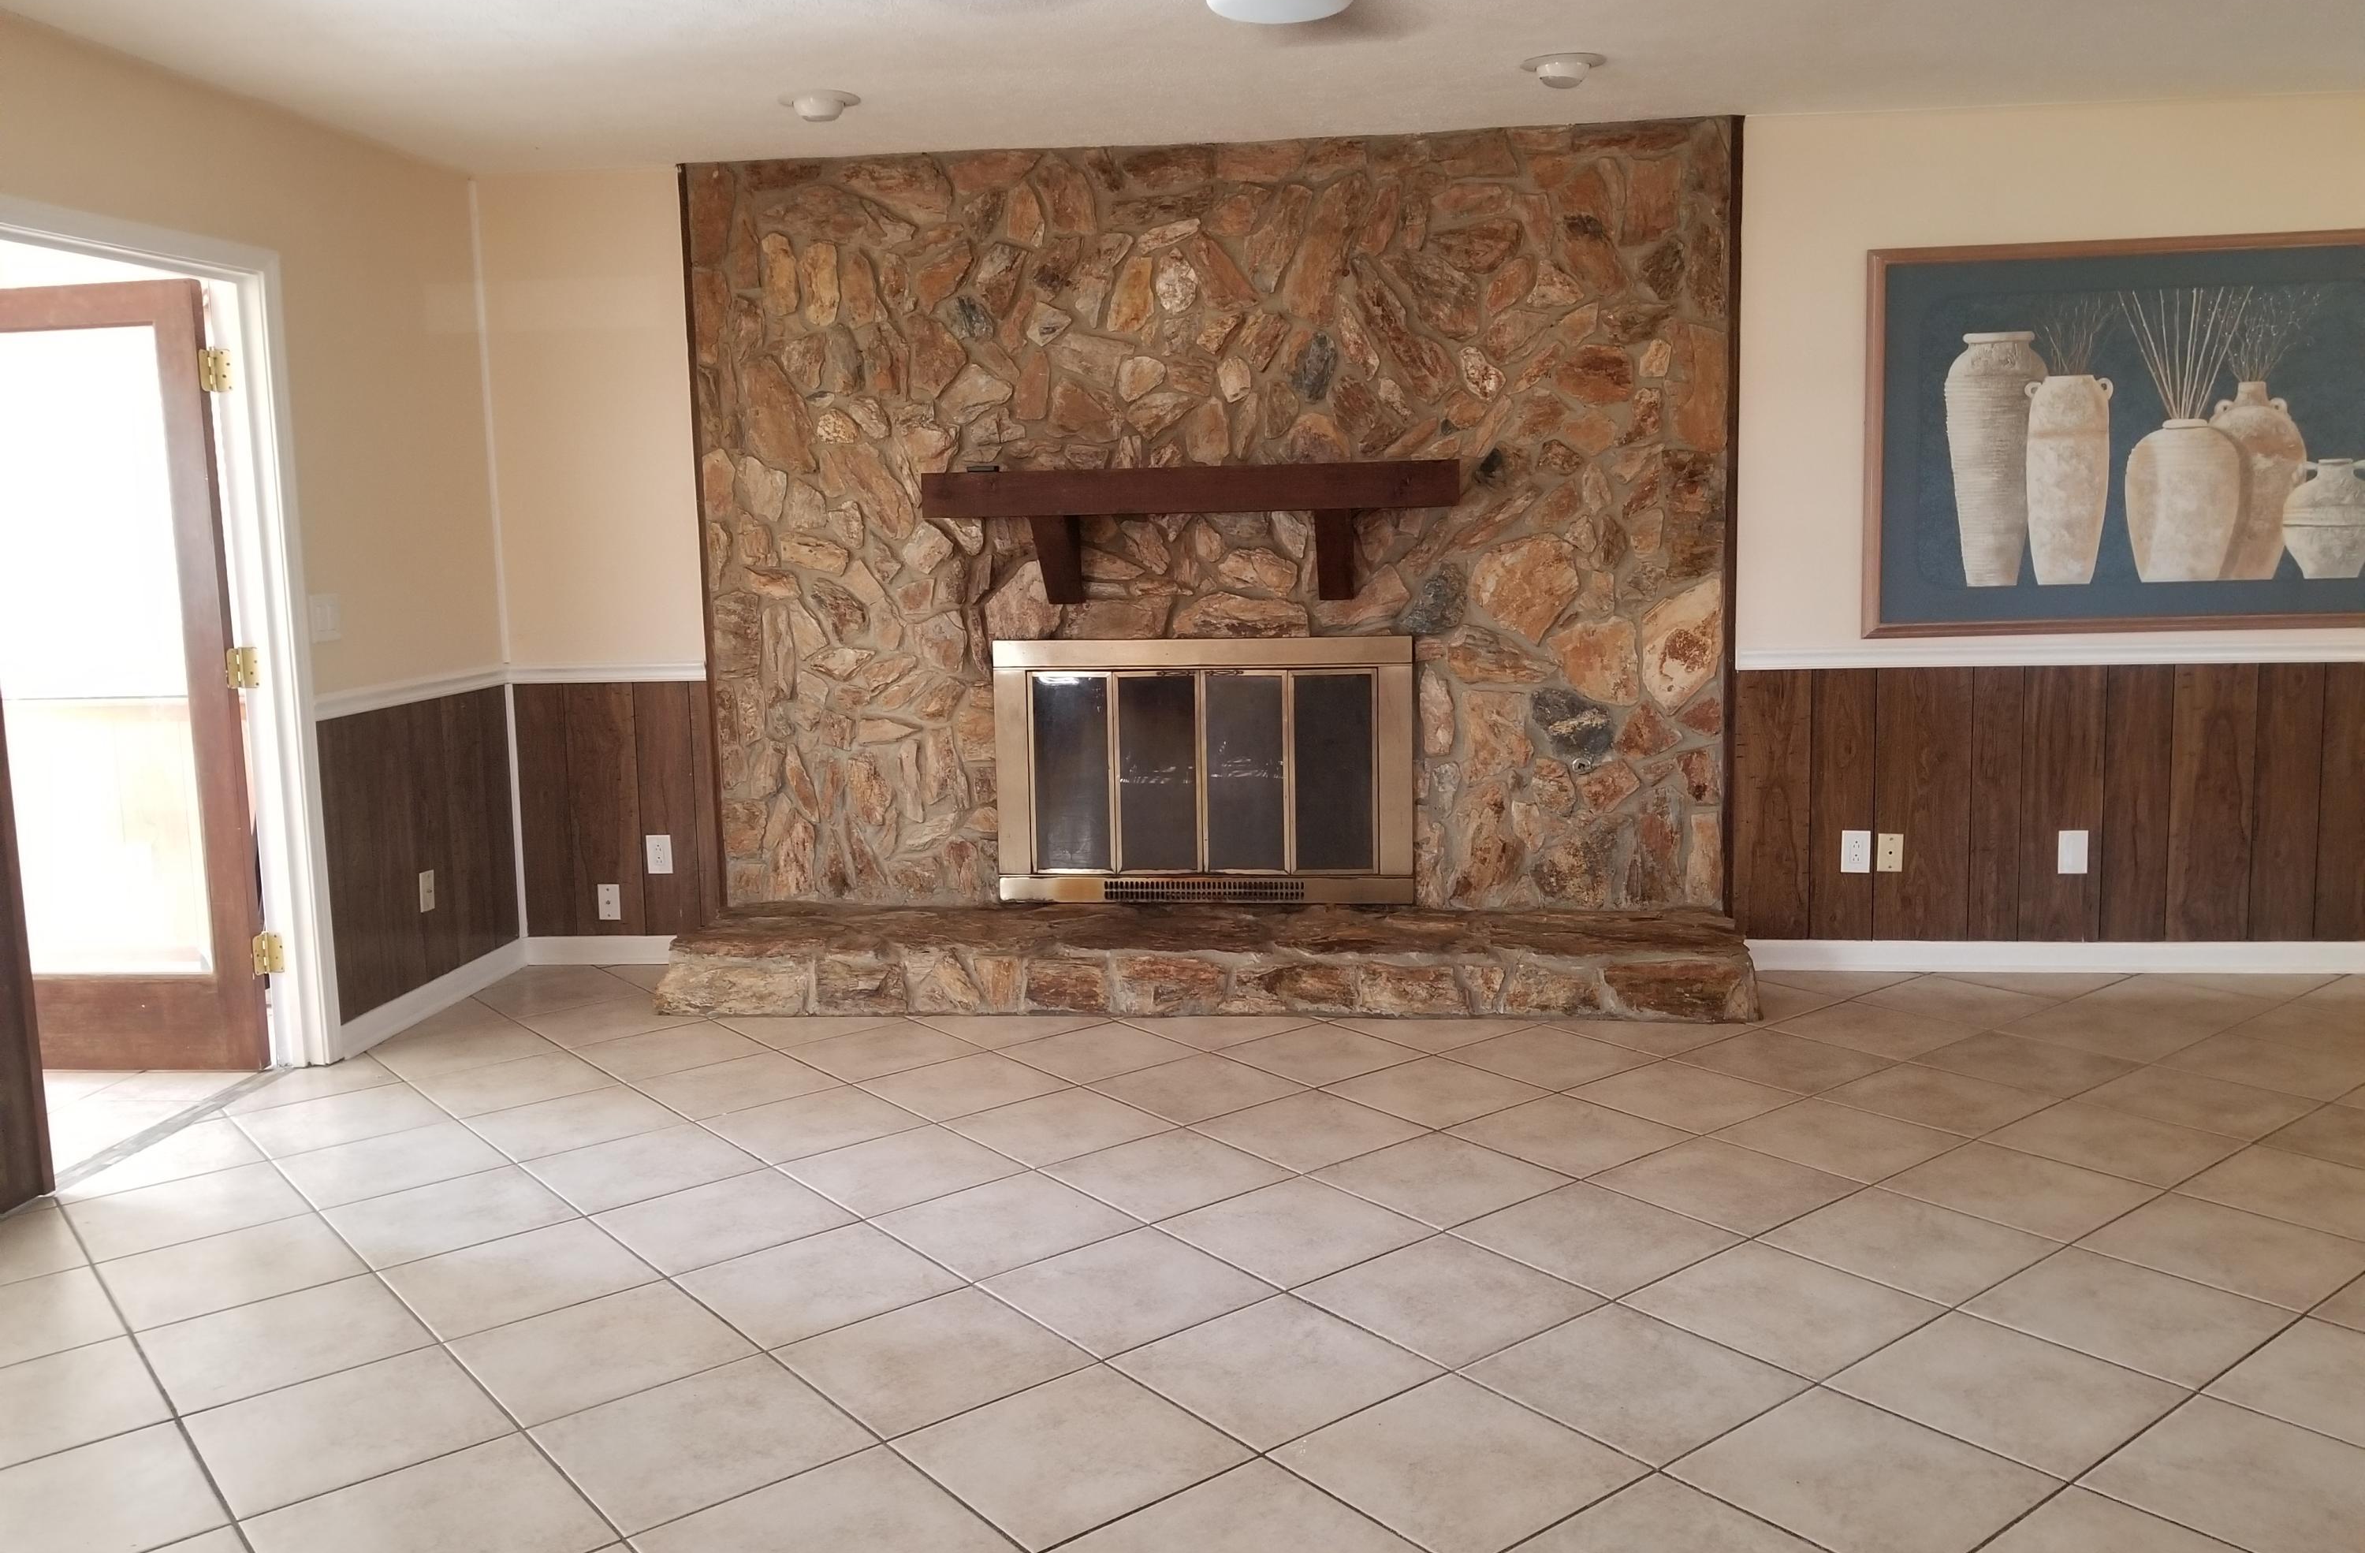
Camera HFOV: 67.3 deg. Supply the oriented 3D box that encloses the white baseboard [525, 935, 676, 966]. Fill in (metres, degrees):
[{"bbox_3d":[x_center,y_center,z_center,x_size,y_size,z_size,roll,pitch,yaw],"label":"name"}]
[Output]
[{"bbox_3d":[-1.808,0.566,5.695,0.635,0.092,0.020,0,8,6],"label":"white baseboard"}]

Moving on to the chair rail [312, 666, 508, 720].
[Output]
[{"bbox_3d":[-2.182,-0.248,5.119,0.030,0.062,1.014,0,8,6],"label":"chair rail"}]

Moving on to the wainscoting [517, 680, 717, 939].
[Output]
[{"bbox_3d":[-1.800,0.116,5.632,0.671,0.815,0.020,0,8,6],"label":"wainscoting"}]

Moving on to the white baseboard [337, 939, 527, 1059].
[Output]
[{"bbox_3d":[-2.169,0.638,5.228,0.020,0.092,1.038,0,8,6],"label":"white baseboard"}]

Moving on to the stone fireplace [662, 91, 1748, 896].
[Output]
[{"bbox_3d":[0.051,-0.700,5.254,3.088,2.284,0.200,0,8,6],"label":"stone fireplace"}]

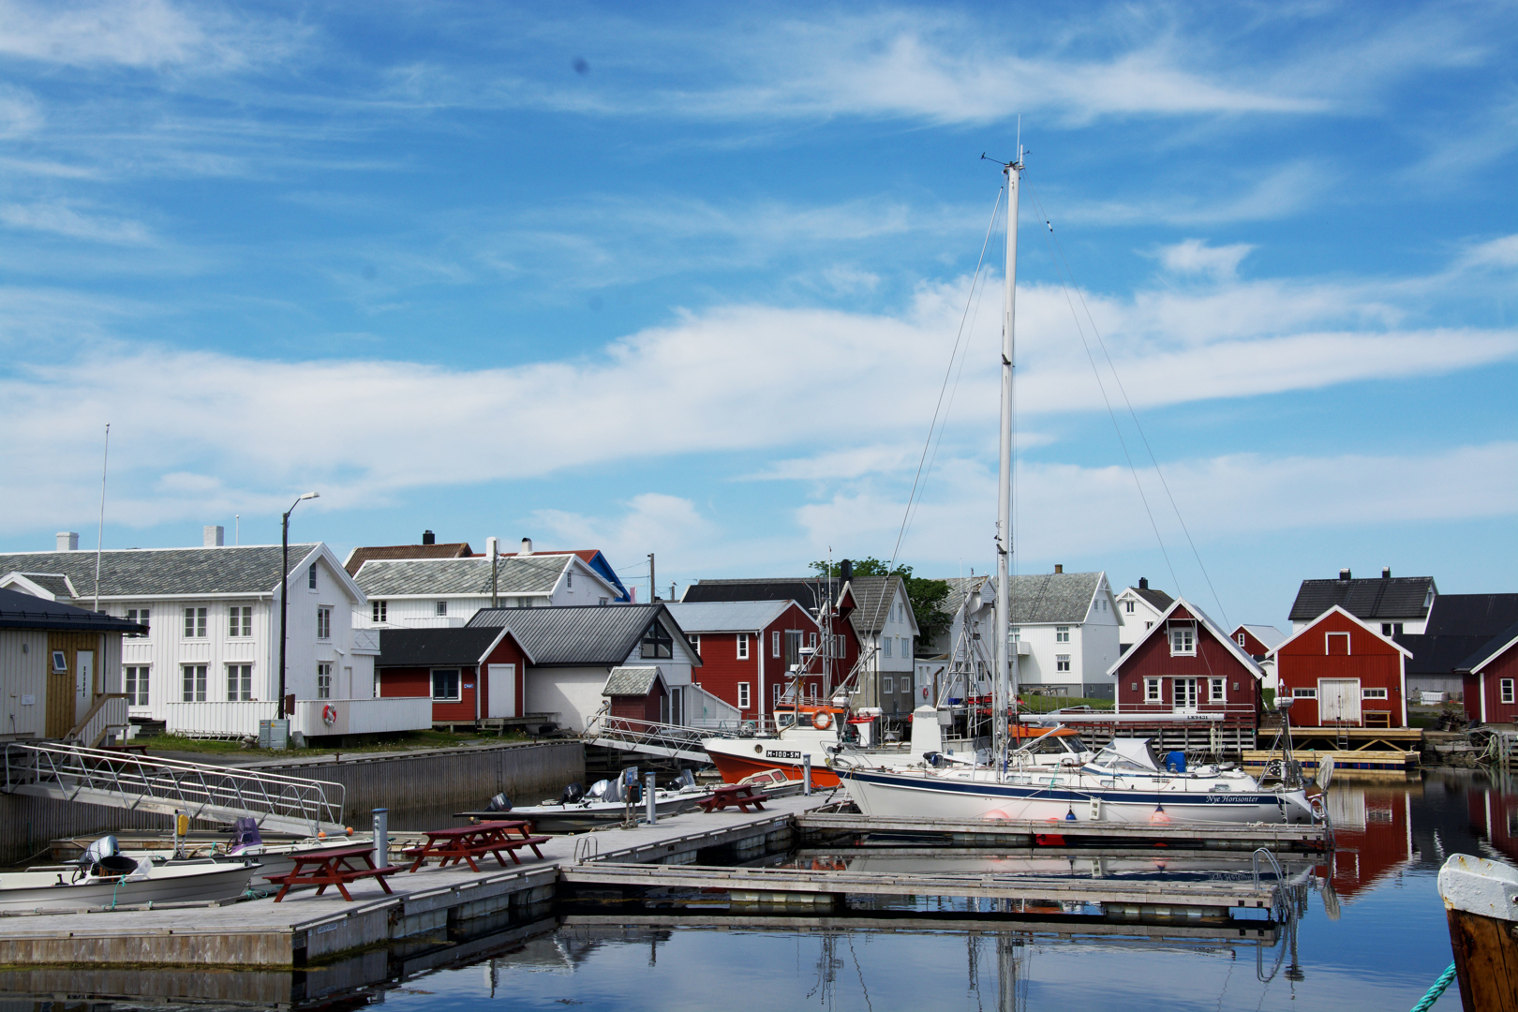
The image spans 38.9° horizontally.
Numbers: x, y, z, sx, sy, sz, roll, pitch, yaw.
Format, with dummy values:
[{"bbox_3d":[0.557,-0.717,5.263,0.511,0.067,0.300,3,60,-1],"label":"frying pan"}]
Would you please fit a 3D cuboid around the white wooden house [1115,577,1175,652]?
[{"bbox_3d":[34.623,11.164,193.154,7.400,7.571,8.000,-3,-6,32],"label":"white wooden house"}]

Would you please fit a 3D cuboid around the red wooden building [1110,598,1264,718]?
[{"bbox_3d":[22.169,7.935,110.369,7.500,6.234,9.500,-2,-5,14],"label":"red wooden building"}]

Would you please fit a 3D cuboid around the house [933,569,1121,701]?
[{"bbox_3d":[22.031,10.230,169.329,11.000,9.828,8.800,-3,-6,31],"label":"house"}]

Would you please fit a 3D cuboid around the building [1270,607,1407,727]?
[{"bbox_3d":[30.257,8.409,112.092,7.150,6.160,9.000,-2,-5,15],"label":"building"}]

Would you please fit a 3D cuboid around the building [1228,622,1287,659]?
[{"bbox_3d":[41.335,12.456,177.245,5.300,5.235,7.300,-3,-6,32],"label":"building"}]

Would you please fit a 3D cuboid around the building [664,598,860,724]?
[{"bbox_3d":[-2.036,7.808,104.568,8.500,6.169,6.300,-3,-6,30],"label":"building"}]

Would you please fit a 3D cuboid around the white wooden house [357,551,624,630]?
[{"bbox_3d":[-15.053,7.103,118.173,13.000,8.240,8.100,-3,-5,24],"label":"white wooden house"}]

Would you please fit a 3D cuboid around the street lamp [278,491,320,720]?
[{"bbox_3d":[-15.207,3.601,70.731,1.350,8.210,0.300,-2,-5,20],"label":"street lamp"}]

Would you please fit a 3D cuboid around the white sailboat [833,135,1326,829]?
[{"bbox_3d":[7.717,-0.511,54.945,12.200,17.700,3.800,-2,-5,19],"label":"white sailboat"}]

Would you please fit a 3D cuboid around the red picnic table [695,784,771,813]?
[{"bbox_3d":[-0.640,7.516,55.265,1.500,0.730,1.800,-2,-5,16],"label":"red picnic table"}]

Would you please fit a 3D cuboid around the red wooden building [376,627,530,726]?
[{"bbox_3d":[-12.707,6.775,84.101,7.000,3.958,3.900,-3,-5,28],"label":"red wooden building"}]

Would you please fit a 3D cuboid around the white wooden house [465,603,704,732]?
[{"bbox_3d":[-7.995,7.010,90.854,9.200,5.451,6.700,-3,-5,28],"label":"white wooden house"}]

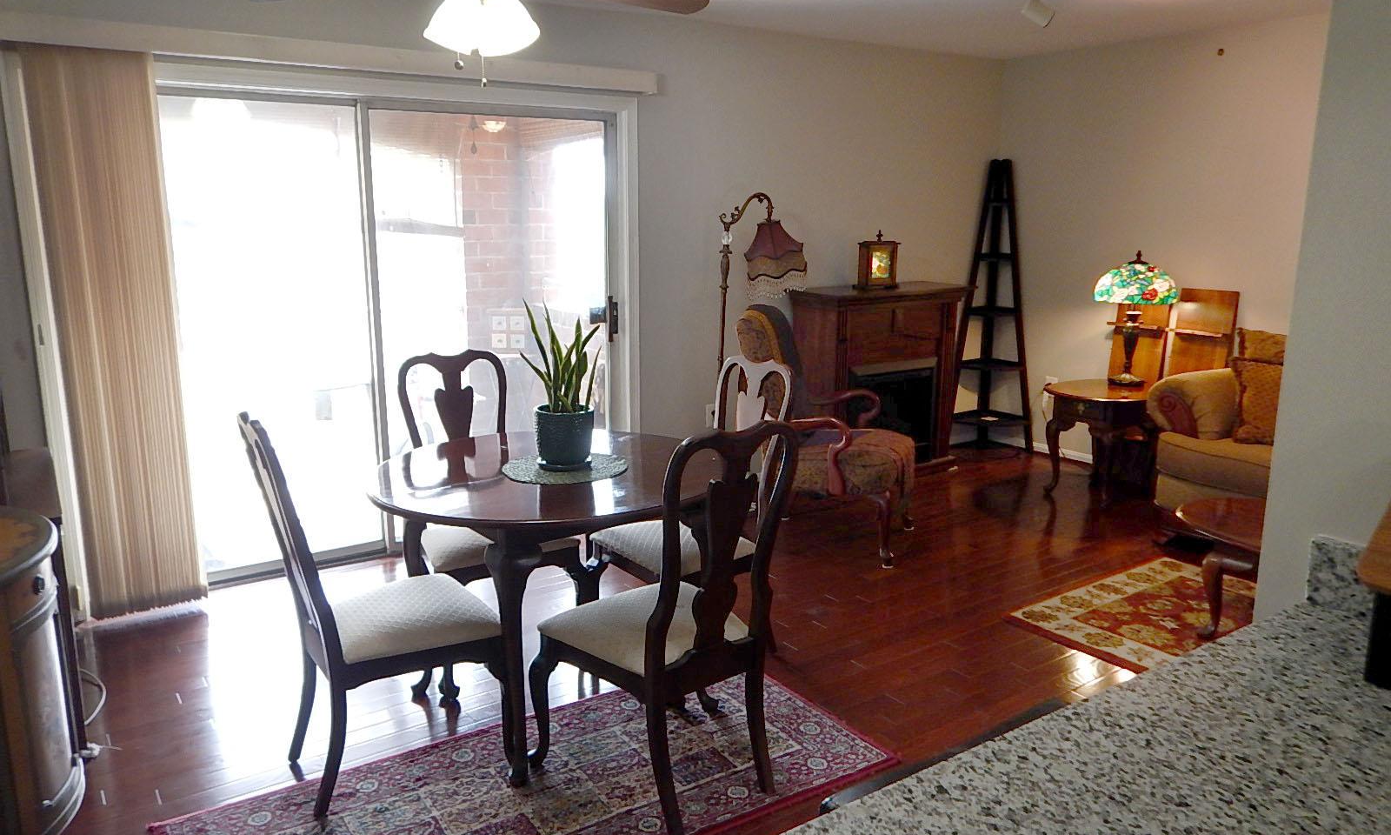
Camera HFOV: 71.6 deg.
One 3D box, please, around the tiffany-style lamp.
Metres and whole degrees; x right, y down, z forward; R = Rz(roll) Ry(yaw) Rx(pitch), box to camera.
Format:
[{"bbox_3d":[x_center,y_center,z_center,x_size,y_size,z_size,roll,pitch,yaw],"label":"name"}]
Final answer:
[{"bbox_3d":[2.425,-0.547,5.375,0.460,0.745,0.460,-8,14,-33],"label":"tiffany-style lamp"}]

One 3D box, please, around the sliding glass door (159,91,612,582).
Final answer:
[{"bbox_3d":[-1.377,-0.349,4.200,2.280,1.985,0.100,-8,14,-33],"label":"sliding glass door"}]

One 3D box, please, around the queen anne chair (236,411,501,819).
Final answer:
[{"bbox_3d":[-0.862,0.465,2.633,0.585,1.035,0.510,-8,14,-33],"label":"queen anne chair"}]

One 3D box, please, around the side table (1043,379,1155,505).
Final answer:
[{"bbox_3d":[2.289,0.132,5.372,0.740,0.585,0.600,-8,14,-33],"label":"side table"}]

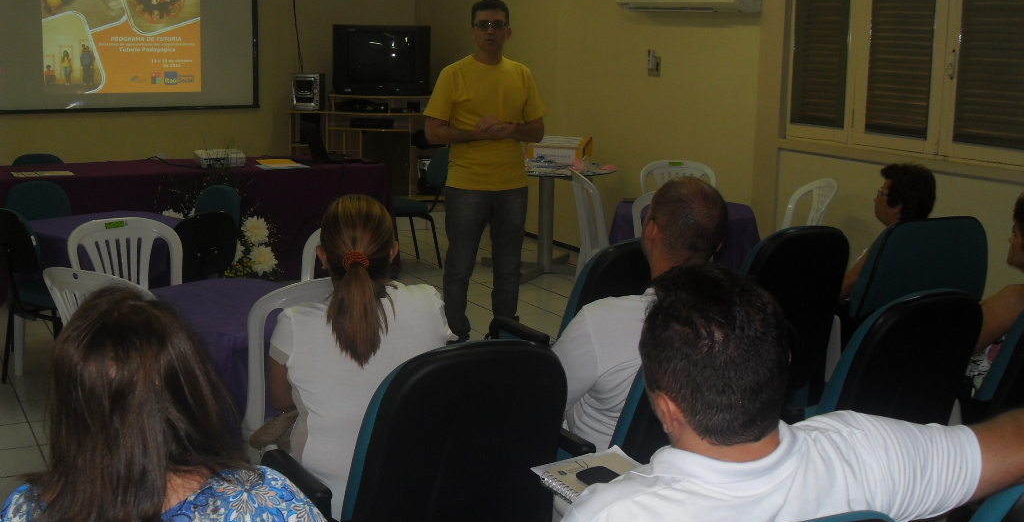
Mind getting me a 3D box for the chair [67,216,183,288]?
[{"bbox_3d":[-1.360,0.301,4.533,0.450,0.880,0.520,-9,15,-39],"label":"chair"}]

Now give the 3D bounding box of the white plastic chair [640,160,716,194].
[{"bbox_3d":[0.912,-0.091,6.573,0.450,0.880,0.520,2,11,6],"label":"white plastic chair"}]

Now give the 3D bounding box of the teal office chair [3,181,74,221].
[{"bbox_3d":[-2.308,0.017,6.085,0.440,0.810,0.520,-10,15,-41],"label":"teal office chair"}]

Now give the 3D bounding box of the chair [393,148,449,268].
[{"bbox_3d":[-0.743,-0.371,8.271,0.550,0.830,0.470,-5,13,-29],"label":"chair"}]

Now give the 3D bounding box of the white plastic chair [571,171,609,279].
[{"bbox_3d":[0.564,-0.032,6.267,0.520,0.880,0.450,-2,12,-14],"label":"white plastic chair"}]

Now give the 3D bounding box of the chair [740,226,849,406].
[{"bbox_3d":[0.829,0.312,4.416,0.600,1.000,0.620,-5,13,-29],"label":"chair"}]

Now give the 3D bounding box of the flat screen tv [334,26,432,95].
[{"bbox_3d":[-1.062,-1.736,10.213,0.820,0.590,0.440,3,11,9],"label":"flat screen tv"}]

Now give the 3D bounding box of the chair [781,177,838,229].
[{"bbox_3d":[1.430,-0.033,6.534,0.540,0.880,0.480,8,13,31],"label":"chair"}]

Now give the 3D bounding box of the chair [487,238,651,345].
[{"bbox_3d":[0.280,0.359,4.008,0.640,1.000,0.650,-7,14,-33],"label":"chair"}]

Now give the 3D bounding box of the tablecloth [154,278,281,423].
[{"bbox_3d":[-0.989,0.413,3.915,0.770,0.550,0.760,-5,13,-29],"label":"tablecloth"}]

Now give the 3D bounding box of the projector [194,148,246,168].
[{"bbox_3d":[-1.834,-0.641,7.413,0.270,0.085,0.240,-5,13,-25],"label":"projector"}]

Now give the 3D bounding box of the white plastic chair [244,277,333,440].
[{"bbox_3d":[-0.754,0.451,3.815,0.450,0.880,0.520,-9,15,-38],"label":"white plastic chair"}]

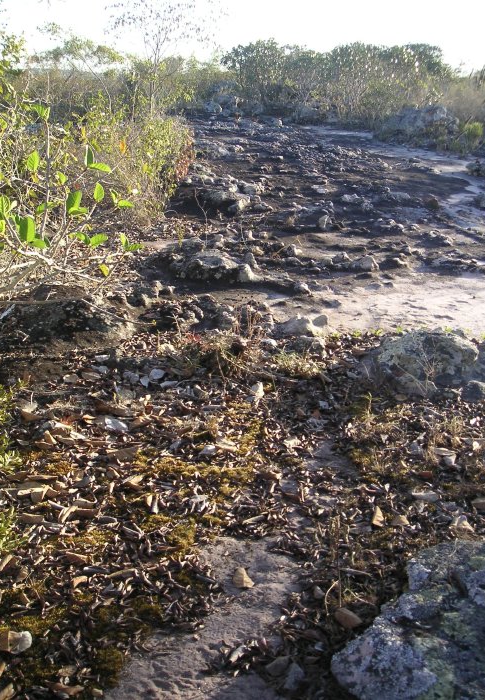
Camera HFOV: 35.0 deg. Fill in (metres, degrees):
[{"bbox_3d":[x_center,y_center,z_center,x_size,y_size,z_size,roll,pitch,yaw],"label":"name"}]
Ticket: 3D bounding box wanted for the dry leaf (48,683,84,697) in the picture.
[{"bbox_3d":[-0.452,0.868,1.965,0.094,0.018,0.033,4,21,11],"label":"dry leaf"}]

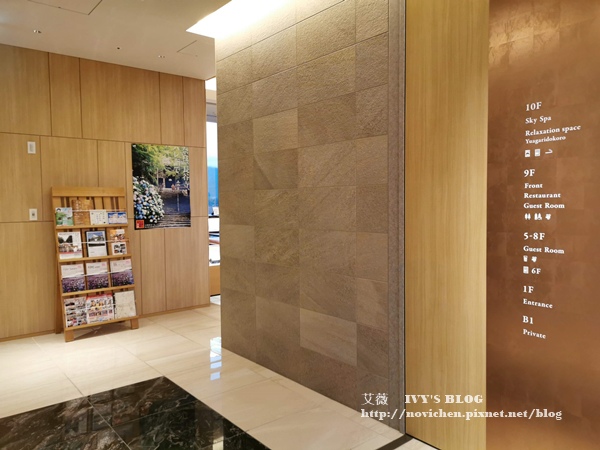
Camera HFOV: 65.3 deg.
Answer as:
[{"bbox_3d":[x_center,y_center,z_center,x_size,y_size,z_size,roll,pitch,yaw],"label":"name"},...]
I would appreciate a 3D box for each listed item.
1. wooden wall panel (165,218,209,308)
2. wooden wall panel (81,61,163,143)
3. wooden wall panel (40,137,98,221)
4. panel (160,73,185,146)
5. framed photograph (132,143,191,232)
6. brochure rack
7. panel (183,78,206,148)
[{"bbox_3d":[-1.463,0.487,6.097,0.610,1.166,0.040,-3,4,-39],"label":"wooden wall panel"},{"bbox_3d":[-2.084,-1.417,5.505,0.922,0.882,0.040,-3,4,-39],"label":"wooden wall panel"},{"bbox_3d":[-2.534,-0.500,5.170,0.584,0.905,0.040,-3,4,-39],"label":"wooden wall panel"},{"bbox_3d":[-1.610,-1.442,5.897,0.310,0.882,0.040,-3,4,-39],"label":"panel"},{"bbox_3d":[-1.700,-0.466,5.819,0.731,1.027,0.025,-3,4,-39],"label":"framed photograph"},{"bbox_3d":[-2.214,0.375,5.076,0.765,1.573,0.445,-3,4,-39],"label":"brochure rack"},{"bbox_3d":[-1.371,-1.454,6.094,0.310,0.882,0.040,-3,4,-39],"label":"panel"}]

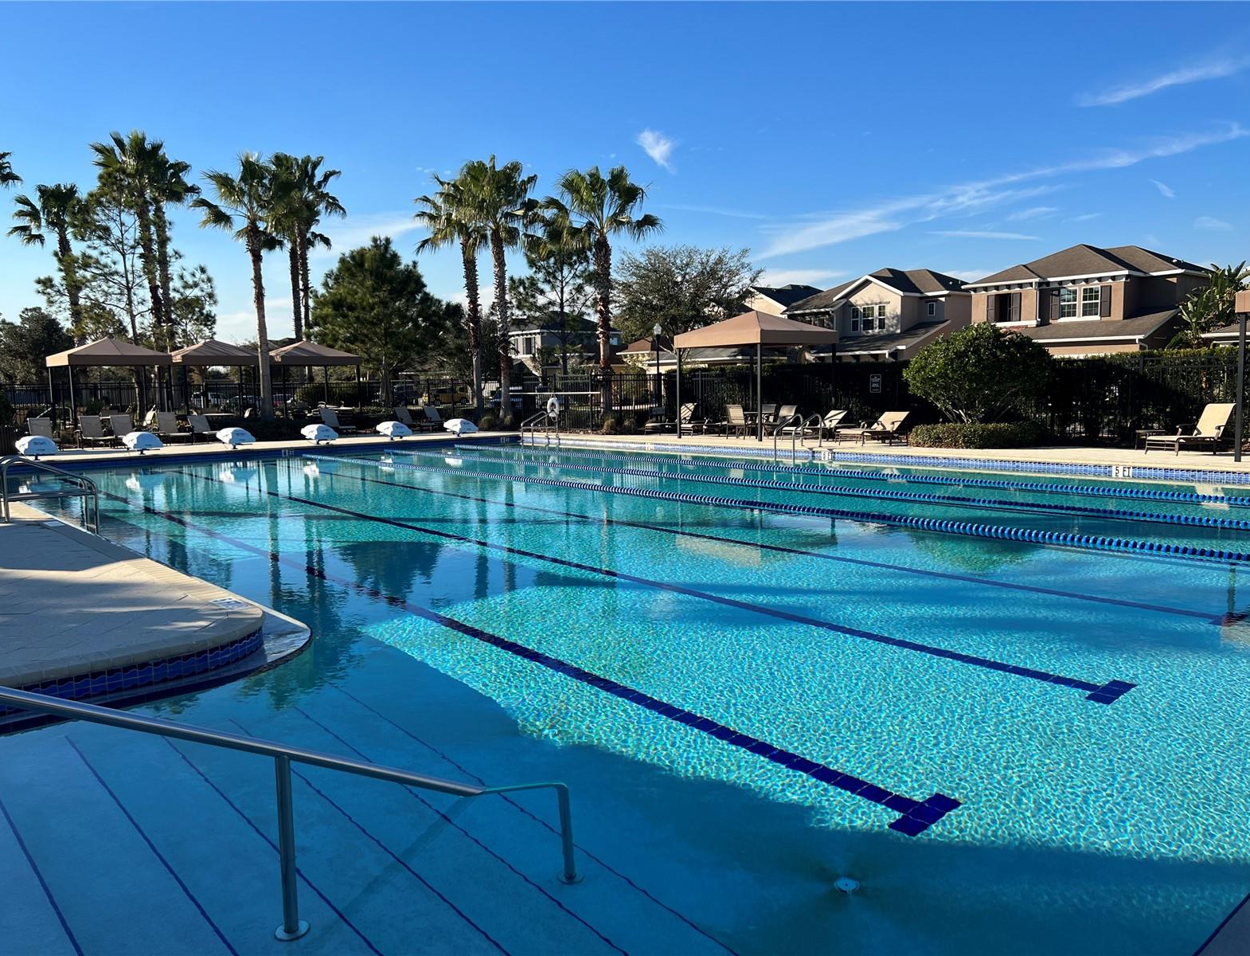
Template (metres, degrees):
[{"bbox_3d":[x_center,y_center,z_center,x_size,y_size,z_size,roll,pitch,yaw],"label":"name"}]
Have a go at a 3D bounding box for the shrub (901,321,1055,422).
[{"bbox_3d":[7.721,-2.096,20.872,2.700,2.533,2.900,-6,7,-40],"label":"shrub"}]

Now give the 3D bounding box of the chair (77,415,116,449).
[{"bbox_3d":[-14.173,-1.258,25.709,0.670,0.880,1.720,-6,7,-40],"label":"chair"}]

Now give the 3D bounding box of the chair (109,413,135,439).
[{"bbox_3d":[-13.588,-1.314,26.207,0.670,0.880,1.720,-6,7,-40],"label":"chair"}]

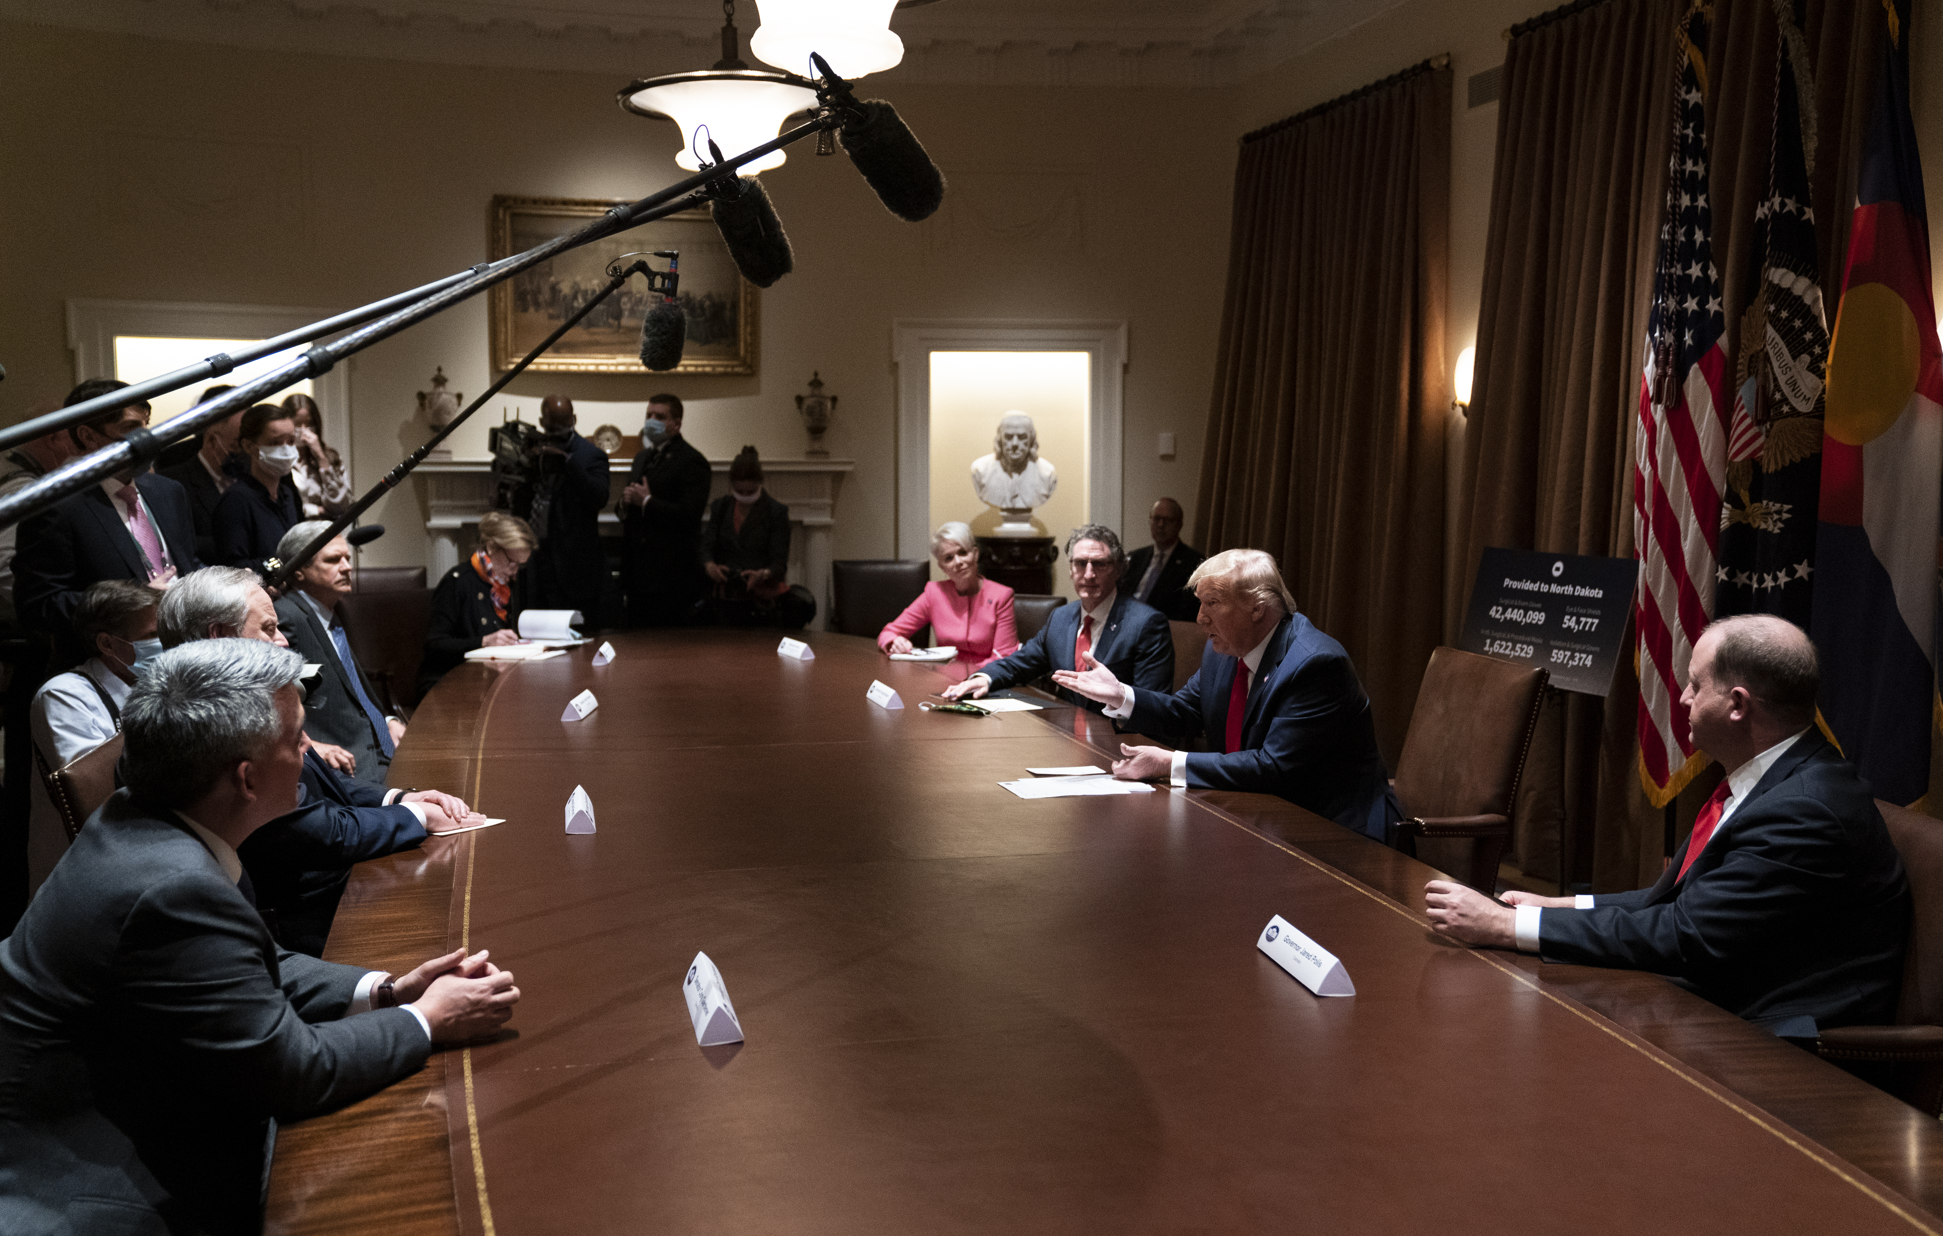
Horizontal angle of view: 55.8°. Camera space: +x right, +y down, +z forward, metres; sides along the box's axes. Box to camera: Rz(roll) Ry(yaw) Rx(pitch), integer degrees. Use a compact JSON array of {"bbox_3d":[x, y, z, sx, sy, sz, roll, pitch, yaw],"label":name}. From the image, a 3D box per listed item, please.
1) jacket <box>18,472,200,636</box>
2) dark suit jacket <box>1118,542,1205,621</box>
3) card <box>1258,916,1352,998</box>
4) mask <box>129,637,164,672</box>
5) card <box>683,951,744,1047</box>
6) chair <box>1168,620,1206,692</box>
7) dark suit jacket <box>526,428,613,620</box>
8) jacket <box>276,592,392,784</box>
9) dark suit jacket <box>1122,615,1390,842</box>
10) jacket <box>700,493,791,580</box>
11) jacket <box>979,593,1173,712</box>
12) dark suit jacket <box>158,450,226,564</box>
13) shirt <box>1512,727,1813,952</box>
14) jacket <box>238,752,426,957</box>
[{"bbox_3d":[-2.290,-0.015,4.944,0.370,0.750,0.510,4,7,37],"label":"jacket"},{"bbox_3d":[0.983,-0.099,9.208,0.500,0.600,0.420,4,7,30],"label":"dark suit jacket"},{"bbox_3d":[0.531,0.533,2.919,0.061,0.054,0.277,-1,6,-10],"label":"card"},{"bbox_3d":[-2.035,0.091,4.560,0.090,0.110,0.130,0,6,1],"label":"mask"},{"bbox_3d":[-0.400,0.585,2.834,0.065,0.055,0.280,-1,6,-13],"label":"card"},{"bbox_3d":[0.644,0.500,6.250,0.660,0.980,0.640,-4,7,-35],"label":"chair"},{"bbox_3d":[-1.900,-0.436,8.600,0.500,0.830,0.400,1,6,11],"label":"dark suit jacket"},{"bbox_3d":[-1.980,0.210,5.751,0.400,0.650,0.490,2,6,23],"label":"jacket"},{"bbox_3d":[0.781,0.302,4.700,0.640,0.630,0.590,-3,7,-23],"label":"dark suit jacket"},{"bbox_3d":[-1.064,-0.377,8.757,0.440,0.500,0.340,1,6,6],"label":"jacket"},{"bbox_3d":[0.382,0.213,6.200,0.560,0.600,0.460,4,6,31],"label":"jacket"},{"bbox_3d":[-2.866,-0.268,6.800,0.330,0.780,0.480,5,7,38],"label":"dark suit jacket"},{"bbox_3d":[1.277,0.495,3.200,0.620,0.570,0.500,-1,6,-12],"label":"shirt"},{"bbox_3d":[-1.480,0.444,3.995,0.570,0.610,0.510,-2,6,-17],"label":"jacket"}]

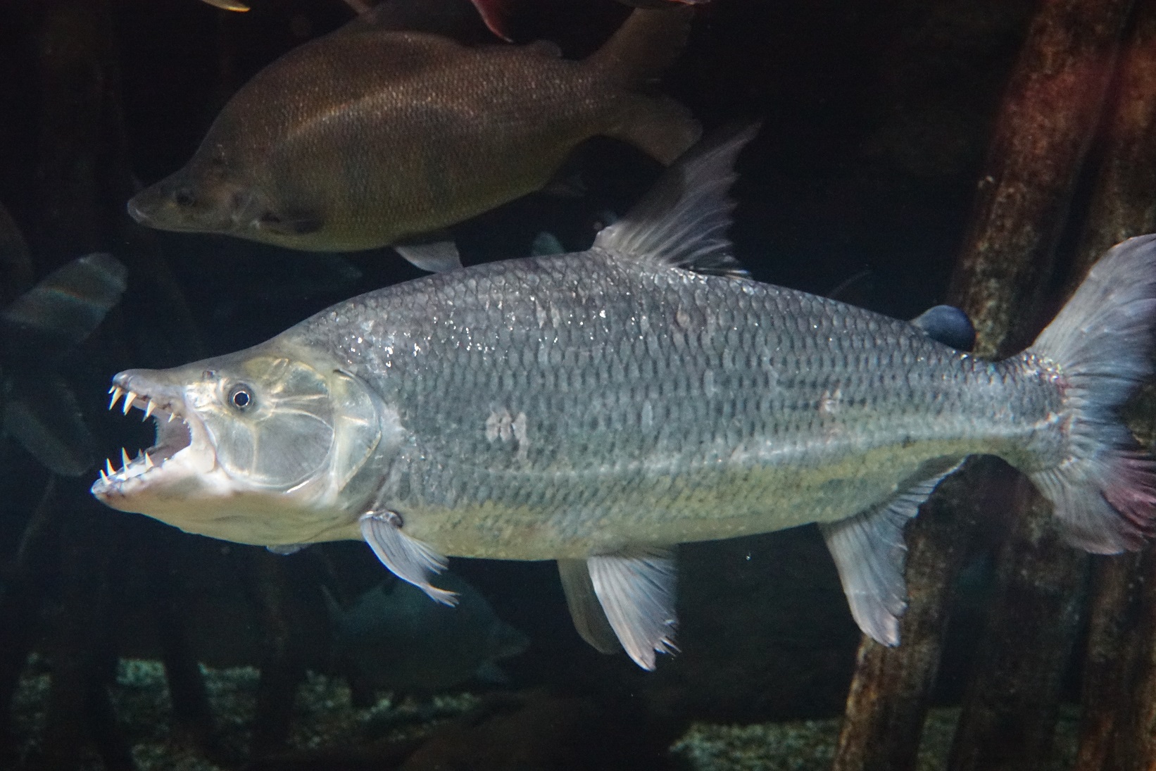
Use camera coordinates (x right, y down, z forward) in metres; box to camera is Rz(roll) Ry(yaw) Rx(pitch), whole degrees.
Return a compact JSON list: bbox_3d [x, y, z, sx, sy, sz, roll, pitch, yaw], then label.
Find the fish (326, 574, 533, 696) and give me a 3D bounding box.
[{"bbox_3d":[-0.252,0.415,2.800,0.345,0.206,0.080,0,0,25],"label":"fish"}]

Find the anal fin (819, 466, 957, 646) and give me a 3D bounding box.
[{"bbox_3d":[0.279,0.153,1.500,0.128,0.160,0.020,0,0,-15],"label":"anal fin"}]

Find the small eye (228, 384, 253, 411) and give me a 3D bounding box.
[{"bbox_3d":[-0.267,0.010,1.320,0.021,0.022,0.012,0,0,-7],"label":"small eye"}]

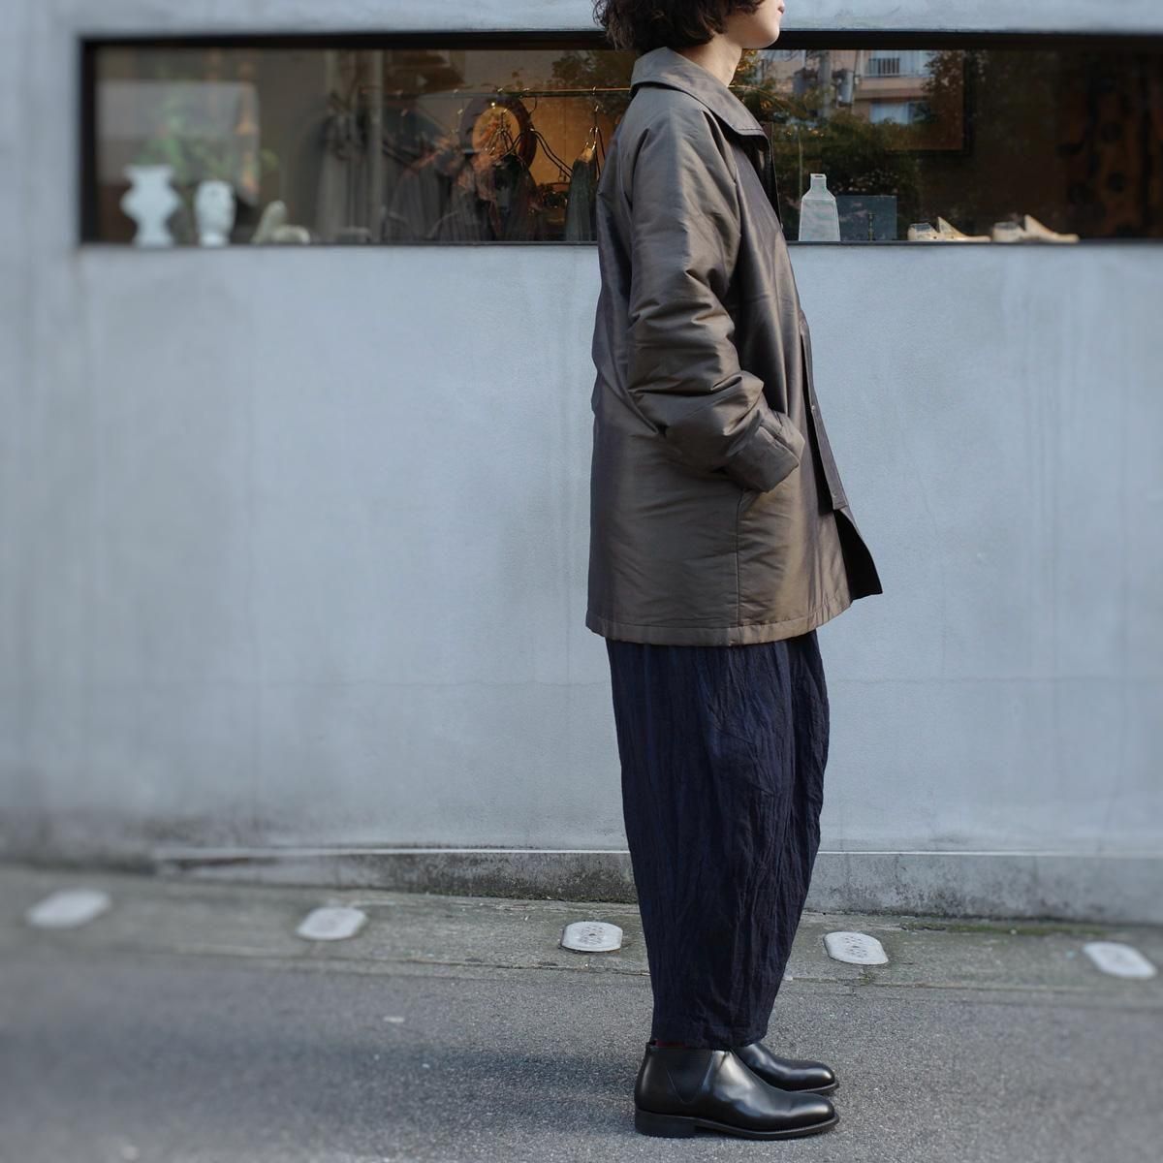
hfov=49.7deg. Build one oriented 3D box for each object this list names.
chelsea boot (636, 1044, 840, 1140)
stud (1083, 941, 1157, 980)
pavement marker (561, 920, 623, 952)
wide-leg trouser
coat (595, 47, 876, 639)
[{"bbox_3d":[0.216,0.697,1.750,0.283,0.128,0.105,0,1,1],"label":"chelsea boot"},{"bbox_3d":[1.184,0.831,2.760,0.132,0.019,0.190,3,2,3],"label":"stud"},{"bbox_3d":[0.026,0.785,2.780,0.132,0.019,0.190,3,2,3],"label":"pavement marker"},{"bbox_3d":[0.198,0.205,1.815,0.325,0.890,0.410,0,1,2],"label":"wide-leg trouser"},{"bbox_3d":[0.224,-0.352,1.815,0.430,0.860,0.530,0,1,2],"label":"coat"}]

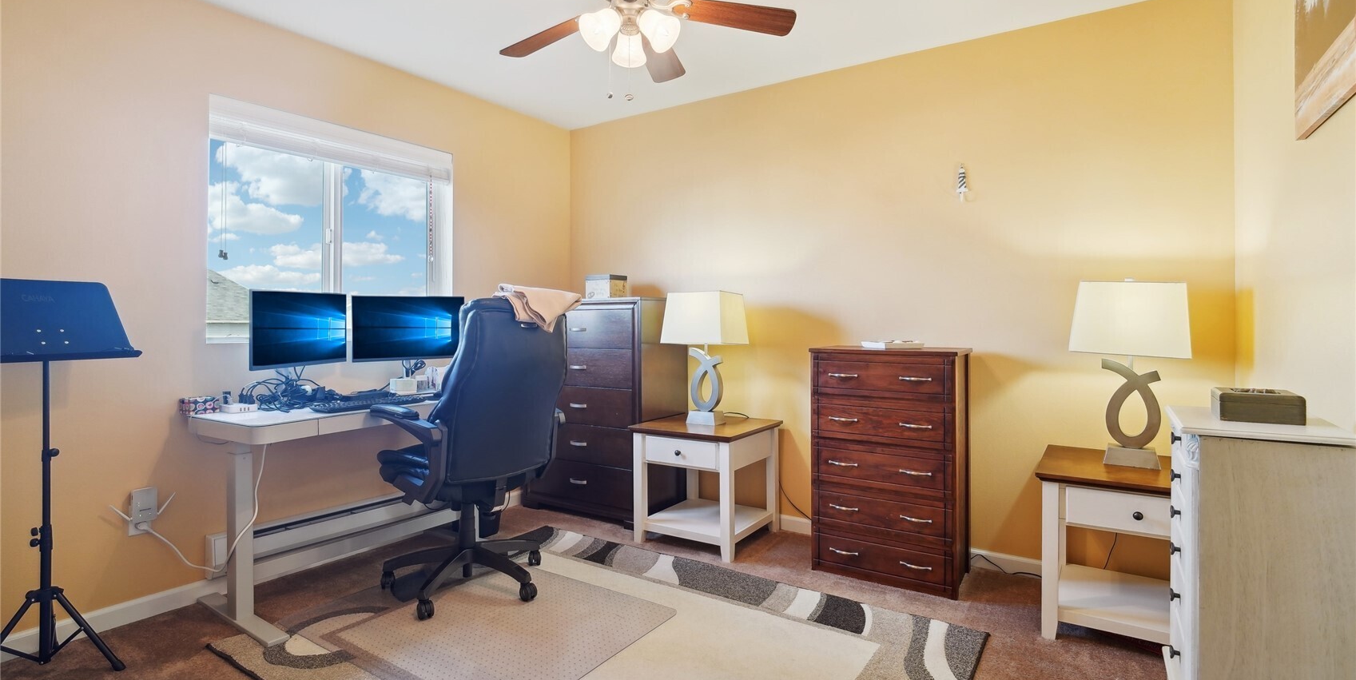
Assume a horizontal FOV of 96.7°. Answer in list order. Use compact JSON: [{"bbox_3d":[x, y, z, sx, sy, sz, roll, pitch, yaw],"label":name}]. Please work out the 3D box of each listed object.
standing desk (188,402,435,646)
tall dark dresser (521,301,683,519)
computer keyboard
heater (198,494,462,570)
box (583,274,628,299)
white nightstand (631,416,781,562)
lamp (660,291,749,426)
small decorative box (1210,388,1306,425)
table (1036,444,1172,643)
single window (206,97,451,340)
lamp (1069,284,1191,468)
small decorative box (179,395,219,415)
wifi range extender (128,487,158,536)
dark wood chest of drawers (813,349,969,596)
[{"bbox_3d":[-1.405,0.691,2.791,0.621,0.788,1.188,1,1,35],"label":"standing desk"},{"bbox_3d":[-0.469,0.405,3.776,0.917,1.308,0.444,1,1,33],"label":"tall dark dresser"},{"bbox_3d":[-1.423,0.290,2.813,0.165,0.032,0.464,1,1,35],"label":"computer keyboard"},{"bbox_3d":[-1.613,0.896,3.006,0.070,0.165,1.207,1,1,36],"label":"heater"},{"bbox_3d":[-0.434,-0.310,3.661,0.182,0.147,0.170,1,1,32],"label":"box"},{"bbox_3d":[0.160,0.766,3.280,0.621,0.613,0.604,1,1,33],"label":"white nightstand"},{"bbox_3d":[0.154,0.104,3.285,0.358,0.707,0.328,1,1,33],"label":"lamp"},{"bbox_3d":[1.280,0.147,1.335,0.136,0.059,0.126,1,1,35],"label":"small decorative box"},{"bbox_3d":[1.705,0.779,2.246,0.586,0.606,0.601,1,1,34],"label":"table"},{"bbox_3d":[-1.622,-0.512,2.954,0.101,1.030,1.121,1,1,36],"label":"single window"},{"bbox_3d":[1.725,0.123,2.315,0.353,0.702,0.323,1,1,34],"label":"lamp"},{"bbox_3d":[-1.969,0.270,2.481,0.127,0.070,0.087,1,1,35],"label":"small decorative box"},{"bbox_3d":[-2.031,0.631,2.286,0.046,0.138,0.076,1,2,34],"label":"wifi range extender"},{"bbox_3d":[0.981,0.558,2.785,0.634,1.028,0.374,1,1,34],"label":"dark wood chest of drawers"}]

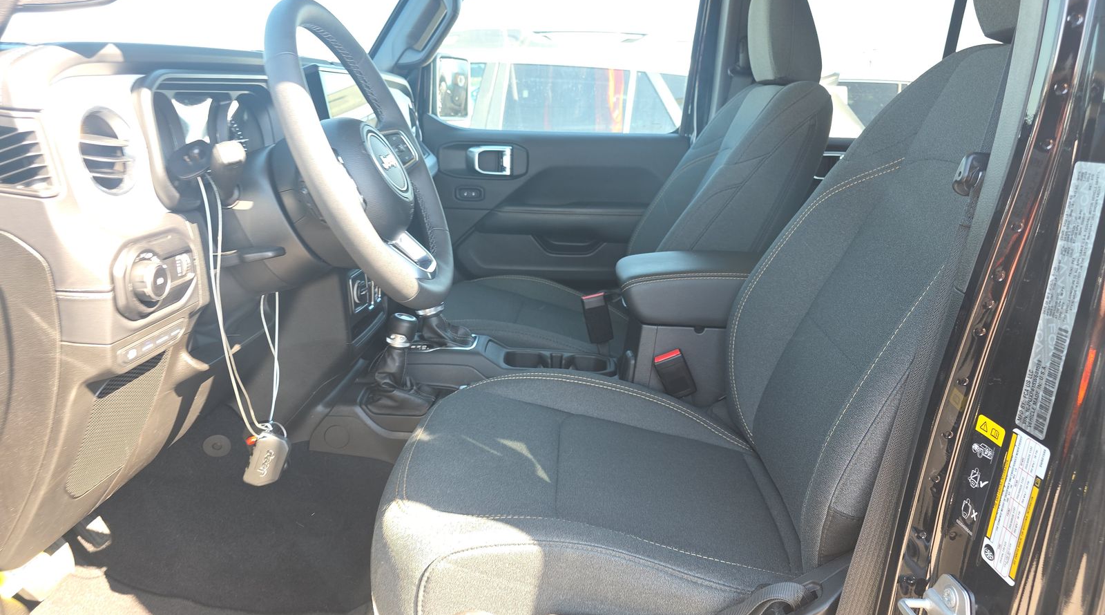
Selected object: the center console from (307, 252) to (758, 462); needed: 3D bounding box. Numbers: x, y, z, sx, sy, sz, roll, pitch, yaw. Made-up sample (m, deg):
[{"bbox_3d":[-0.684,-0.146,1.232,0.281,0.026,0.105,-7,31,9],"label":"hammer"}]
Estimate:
[{"bbox_3d":[0.033,0.071,1.296,0.870,0.340,0.270,2,14,2],"label":"center console"}]

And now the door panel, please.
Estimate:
[{"bbox_3d":[-0.009,-0.257,1.928,0.730,0.470,0.090,2,14,2],"label":"door panel"}]

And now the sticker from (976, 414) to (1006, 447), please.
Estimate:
[{"bbox_3d":[0.326,0.091,0.546,0.002,0.014,0.037,2,14,2],"label":"sticker"}]

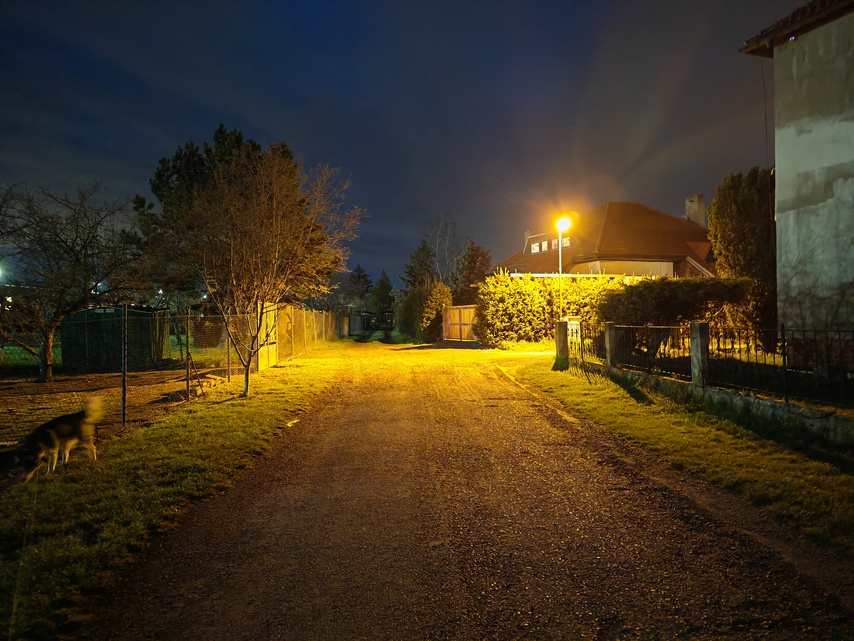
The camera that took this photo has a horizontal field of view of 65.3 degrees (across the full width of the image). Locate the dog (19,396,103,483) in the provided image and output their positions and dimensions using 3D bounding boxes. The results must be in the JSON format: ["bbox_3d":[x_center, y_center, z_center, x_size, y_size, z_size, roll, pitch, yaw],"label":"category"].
[{"bbox_3d":[-3.800,1.210,6.950,0.300,0.680,0.980,0,0,27],"label":"dog"}]

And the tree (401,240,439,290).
[{"bbox_3d":[-0.500,-2.950,58.000,3.700,8.400,3.700,0,0,0],"label":"tree"}]

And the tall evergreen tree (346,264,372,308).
[{"bbox_3d":[-8.600,-3.000,85.000,3.600,8.300,3.600,0,0,0],"label":"tall evergreen tree"}]

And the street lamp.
[{"bbox_3d":[6.710,-1.860,33.000,0.400,6.500,0.700,0,0,12],"label":"street lamp"}]

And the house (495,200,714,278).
[{"bbox_3d":[12.700,-3.500,50.000,10.300,9.600,13.500,0,0,-22],"label":"house"}]

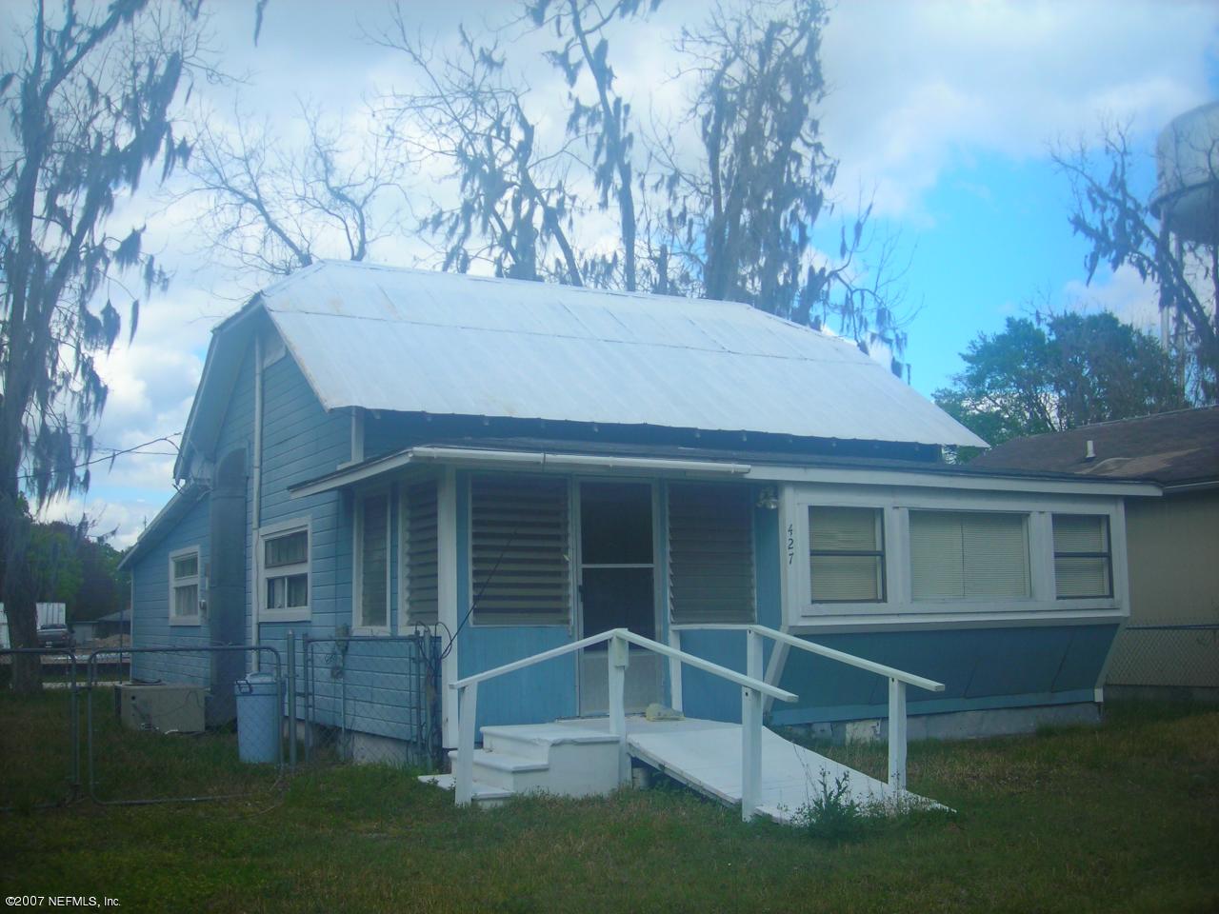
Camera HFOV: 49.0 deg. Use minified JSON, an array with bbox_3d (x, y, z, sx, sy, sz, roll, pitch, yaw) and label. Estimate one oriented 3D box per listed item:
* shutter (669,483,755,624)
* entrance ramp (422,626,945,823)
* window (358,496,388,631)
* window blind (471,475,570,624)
[{"bbox_3d":[0.960,0.908,12.455,0.952,1.293,0.083,3,-8,-29],"label":"shutter"},{"bbox_3d":[0.257,1.846,9.693,2.725,1.227,3.713,3,-8,-29],"label":"entrance ramp"},{"bbox_3d":[-2.191,0.968,12.526,0.073,1.243,0.780,3,-8,-29],"label":"window"},{"bbox_3d":[-0.762,0.805,11.497,0.936,1.269,0.083,3,-8,-29],"label":"window blind"}]

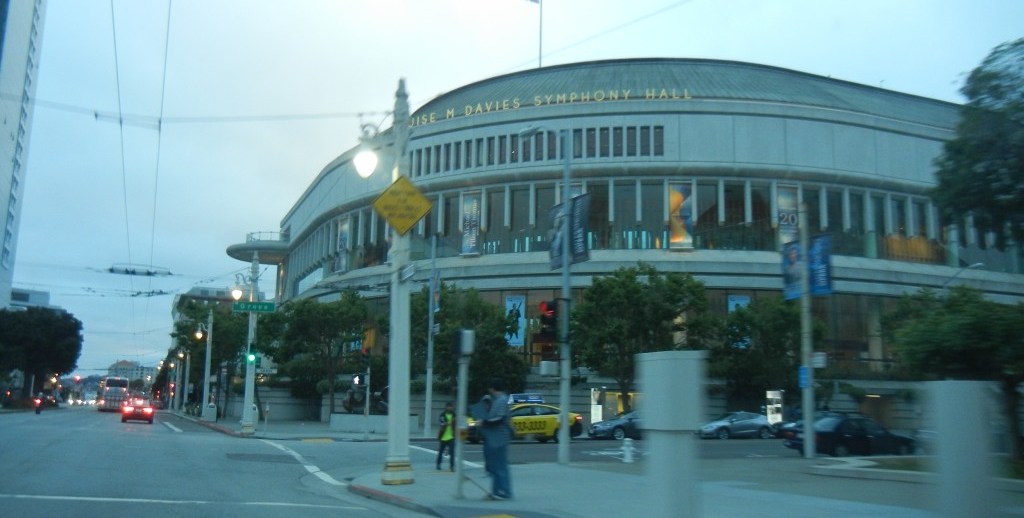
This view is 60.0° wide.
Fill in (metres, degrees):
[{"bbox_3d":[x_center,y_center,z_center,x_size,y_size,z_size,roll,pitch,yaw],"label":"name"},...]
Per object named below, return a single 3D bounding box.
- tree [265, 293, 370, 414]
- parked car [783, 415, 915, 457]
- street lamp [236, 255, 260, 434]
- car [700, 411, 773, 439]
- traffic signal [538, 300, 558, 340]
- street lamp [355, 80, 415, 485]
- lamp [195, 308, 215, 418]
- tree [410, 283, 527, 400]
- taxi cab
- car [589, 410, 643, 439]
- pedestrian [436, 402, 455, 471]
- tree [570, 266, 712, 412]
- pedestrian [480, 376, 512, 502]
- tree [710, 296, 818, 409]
[{"bbox_3d":[-11.243,5.653,51.727,6.300,7.813,6.300,6,-10,-26],"label":"tree"},{"bbox_3d":[12.137,6.379,31.984,4.650,1.430,1.800,6,-10,-27],"label":"parked car"},{"bbox_3d":[-11.090,3.412,37.042,1.200,7.520,0.580,5,-10,-22],"label":"street lamp"},{"bbox_3d":[11.196,8.512,45.612,4.250,1.440,1.760,5,-10,-22],"label":"car"},{"bbox_3d":[0.915,1.530,22.260,0.460,1.030,0.380,6,-11,-28],"label":"traffic signal"},{"bbox_3d":[-2.181,0.234,16.038,1.170,7.413,0.560,5,-10,-22],"label":"street lamp"},{"bbox_3d":[-20.892,7.214,60.652,1.200,7.520,0.580,5,-10,-22],"label":"lamp"},{"bbox_3d":[-2.186,5.179,47.279,6.200,7.819,6.200,1,-9,0],"label":"tree"},{"bbox_3d":[0.431,6.950,37.278,4.750,1.500,1.830,5,-10,-22],"label":"taxi cab"},{"bbox_3d":[5.721,7.985,42.945,4.500,1.450,1.800,5,-10,-22],"label":"car"},{"bbox_3d":[-1.535,4.173,20.946,0.500,1.620,0.360,5,-10,-22],"label":"pedestrian"},{"bbox_3d":[6.912,4.746,47.385,7.500,9.127,7.500,1,-9,0],"label":"tree"},{"bbox_3d":[-0.220,2.723,13.479,0.480,1.760,0.520,2,-9,-5],"label":"pedestrian"},{"bbox_3d":[14.015,5.973,49.831,5.800,7.700,5.800,5,-10,-22],"label":"tree"}]

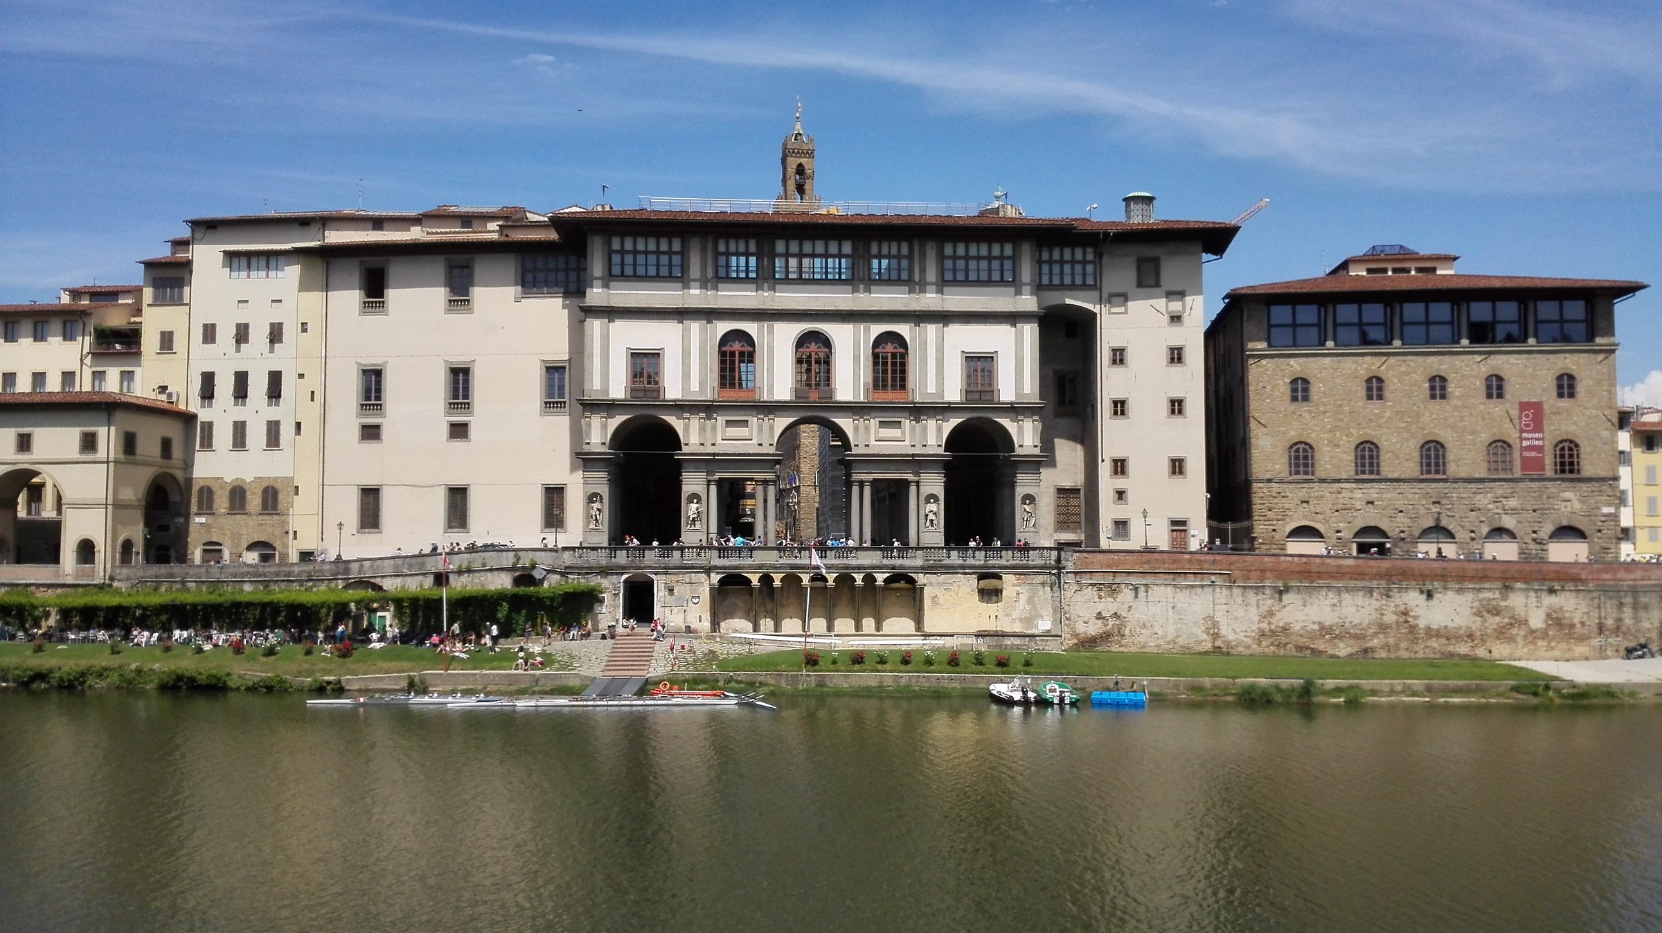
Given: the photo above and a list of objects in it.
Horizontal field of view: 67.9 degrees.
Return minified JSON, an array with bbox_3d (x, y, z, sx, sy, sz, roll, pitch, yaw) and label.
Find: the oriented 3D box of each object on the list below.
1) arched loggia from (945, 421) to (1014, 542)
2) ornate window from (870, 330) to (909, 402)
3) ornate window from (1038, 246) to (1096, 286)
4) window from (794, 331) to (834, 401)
[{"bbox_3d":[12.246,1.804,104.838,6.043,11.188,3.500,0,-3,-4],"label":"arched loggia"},{"bbox_3d":[4.871,-8.410,103.287,3.168,5.892,0.400,0,-3,-4],"label":"ornate window"},{"bbox_3d":[18.754,-15.919,98.140,4.566,3.168,0.400,0,-3,-4],"label":"ornate window"},{"bbox_3d":[-1.350,-7.755,95.000,2.992,5.407,0.400,0,-3,-4],"label":"window"}]

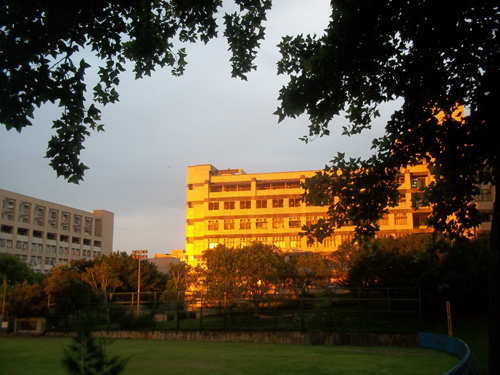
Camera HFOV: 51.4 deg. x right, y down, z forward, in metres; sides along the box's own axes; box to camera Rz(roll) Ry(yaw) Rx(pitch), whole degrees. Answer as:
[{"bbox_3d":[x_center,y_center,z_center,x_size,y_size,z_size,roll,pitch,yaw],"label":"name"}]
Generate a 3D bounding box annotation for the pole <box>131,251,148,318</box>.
[{"bbox_3d":[-16.103,14.035,75.962,2.220,9.620,0.750,-1,-12,3],"label":"pole"}]

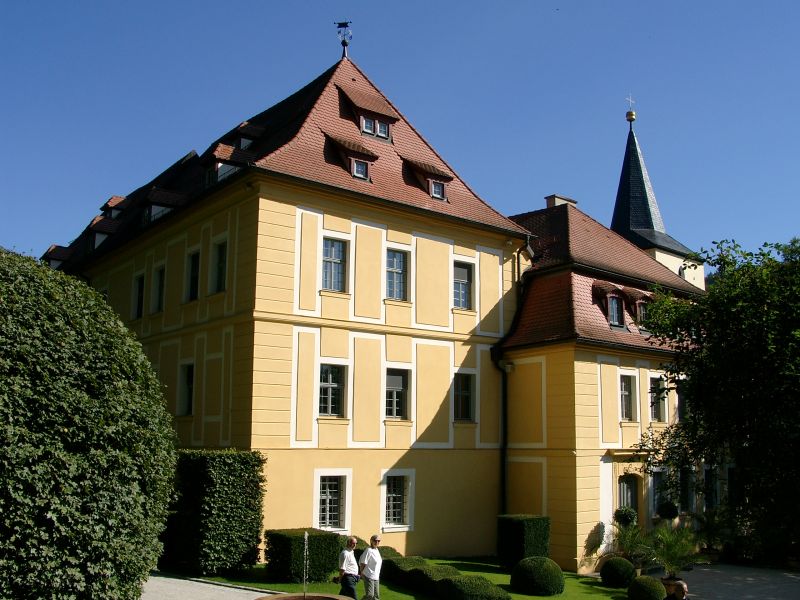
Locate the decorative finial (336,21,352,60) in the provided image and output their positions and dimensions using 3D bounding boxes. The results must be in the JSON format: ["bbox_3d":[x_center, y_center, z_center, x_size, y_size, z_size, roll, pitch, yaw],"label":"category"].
[{"bbox_3d":[-2.118,-9.950,30.033,0.660,1.550,0.400,1,-10,-4],"label":"decorative finial"}]

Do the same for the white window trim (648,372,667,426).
[{"bbox_3d":[9.245,3.505,28.224,1.208,1.878,0.200,8,-12,-37],"label":"white window trim"}]

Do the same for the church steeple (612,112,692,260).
[{"bbox_3d":[13.600,-6.499,45.483,5.450,9.324,5.450,8,-12,-35],"label":"church steeple"}]

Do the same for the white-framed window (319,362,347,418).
[{"bbox_3d":[-2.026,2.724,23.363,1.000,1.640,0.200,8,-13,-37],"label":"white-framed window"}]

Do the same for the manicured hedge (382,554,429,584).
[{"bbox_3d":[0.136,6.672,19.383,1.000,0.750,1.000,8,-12,-37],"label":"manicured hedge"}]

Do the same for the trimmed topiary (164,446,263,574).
[{"bbox_3d":[-4.867,5.447,20.358,1.550,2.900,2.700,8,-12,-37],"label":"trimmed topiary"}]

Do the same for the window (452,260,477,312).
[{"bbox_3d":[2.248,-0.480,28.281,0.980,1.770,0.200,8,-12,-37],"label":"window"}]

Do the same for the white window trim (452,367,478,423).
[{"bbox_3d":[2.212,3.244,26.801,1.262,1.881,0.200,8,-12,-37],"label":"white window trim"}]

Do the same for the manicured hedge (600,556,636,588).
[{"bbox_3d":[6.188,7.703,22.255,1.080,0.970,1.080,8,-12,-37],"label":"manicured hedge"}]

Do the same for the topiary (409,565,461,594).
[{"bbox_3d":[0.931,6.539,18.526,1.100,0.700,1.400,8,-12,-35],"label":"topiary"}]

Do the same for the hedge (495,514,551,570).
[{"bbox_3d":[3.441,6.733,21.687,1.000,1.430,1.000,8,-12,-35],"label":"hedge"}]

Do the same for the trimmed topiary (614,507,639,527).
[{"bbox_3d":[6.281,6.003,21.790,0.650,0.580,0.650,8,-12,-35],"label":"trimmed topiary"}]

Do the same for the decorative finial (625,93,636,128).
[{"bbox_3d":[13.656,-11.232,46.283,1.000,2.087,0.540,8,-12,-35],"label":"decorative finial"}]

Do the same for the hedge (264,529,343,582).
[{"bbox_3d":[-2.536,6.655,20.599,1.400,1.080,1.450,8,-12,-35],"label":"hedge"}]

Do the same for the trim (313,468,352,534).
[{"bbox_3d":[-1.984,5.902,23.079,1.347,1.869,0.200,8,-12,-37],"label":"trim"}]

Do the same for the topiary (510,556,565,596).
[{"bbox_3d":[3.305,6.535,18.875,1.260,0.880,1.260,1,-10,0],"label":"topiary"}]

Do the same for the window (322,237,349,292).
[{"bbox_3d":[-2.103,-1.103,25.015,0.980,1.760,0.200,8,-12,-37],"label":"window"}]

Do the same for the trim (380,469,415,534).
[{"bbox_3d":[-0.076,6.248,24.508,1.303,1.902,0.200,8,-12,-37],"label":"trim"}]

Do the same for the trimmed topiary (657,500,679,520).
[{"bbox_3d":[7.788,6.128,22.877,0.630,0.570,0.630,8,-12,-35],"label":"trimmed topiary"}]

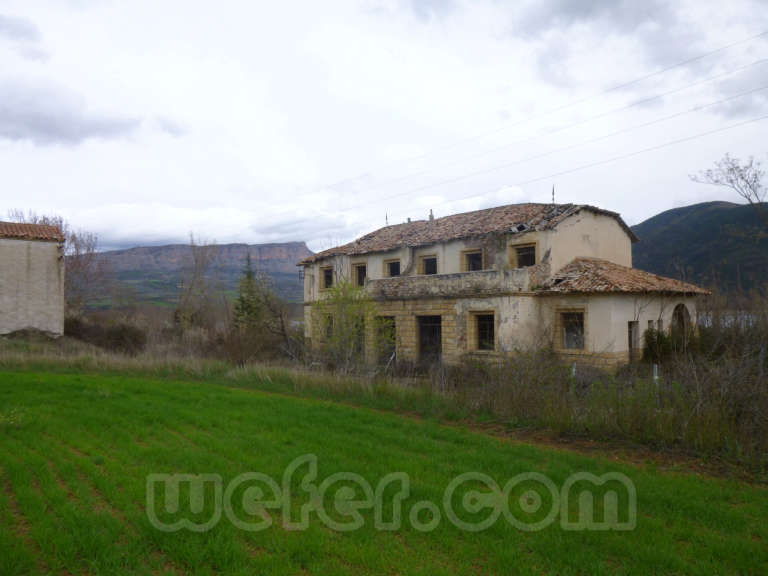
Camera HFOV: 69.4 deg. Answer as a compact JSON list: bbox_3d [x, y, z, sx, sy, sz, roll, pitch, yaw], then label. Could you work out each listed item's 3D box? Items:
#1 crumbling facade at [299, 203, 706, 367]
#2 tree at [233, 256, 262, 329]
[{"bbox_3d":[5.493,-0.232,37.363,13.710,8.870,25.070,1,-3,-43],"label":"crumbling facade"},{"bbox_3d":[-10.601,0.853,43.000,2.500,6.900,2.500,-1,-2,0],"label":"tree"}]

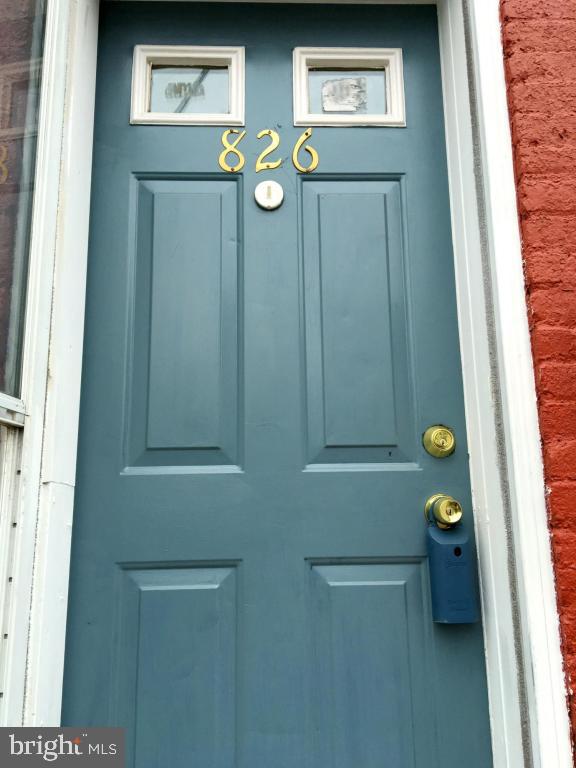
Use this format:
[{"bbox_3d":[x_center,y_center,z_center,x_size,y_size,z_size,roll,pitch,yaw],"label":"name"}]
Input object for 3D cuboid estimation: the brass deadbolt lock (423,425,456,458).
[{"bbox_3d":[0.307,0.115,1.292,0.066,0.066,0.028,0,-12,-2],"label":"brass deadbolt lock"}]

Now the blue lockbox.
[{"bbox_3d":[0.310,0.349,1.217,0.069,0.190,0.054,0,-12,-2],"label":"blue lockbox"}]

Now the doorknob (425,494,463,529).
[{"bbox_3d":[0.306,0.244,1.244,0.066,0.063,0.068,0,-12,-2],"label":"doorknob"}]

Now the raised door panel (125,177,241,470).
[{"bbox_3d":[-0.212,-0.141,1.341,0.219,0.625,0.015,0,-12,-2],"label":"raised door panel"}]

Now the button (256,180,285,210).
[{"bbox_3d":[-0.040,-0.409,1.398,0.064,0.066,0.014,0,-12,-2],"label":"button"}]

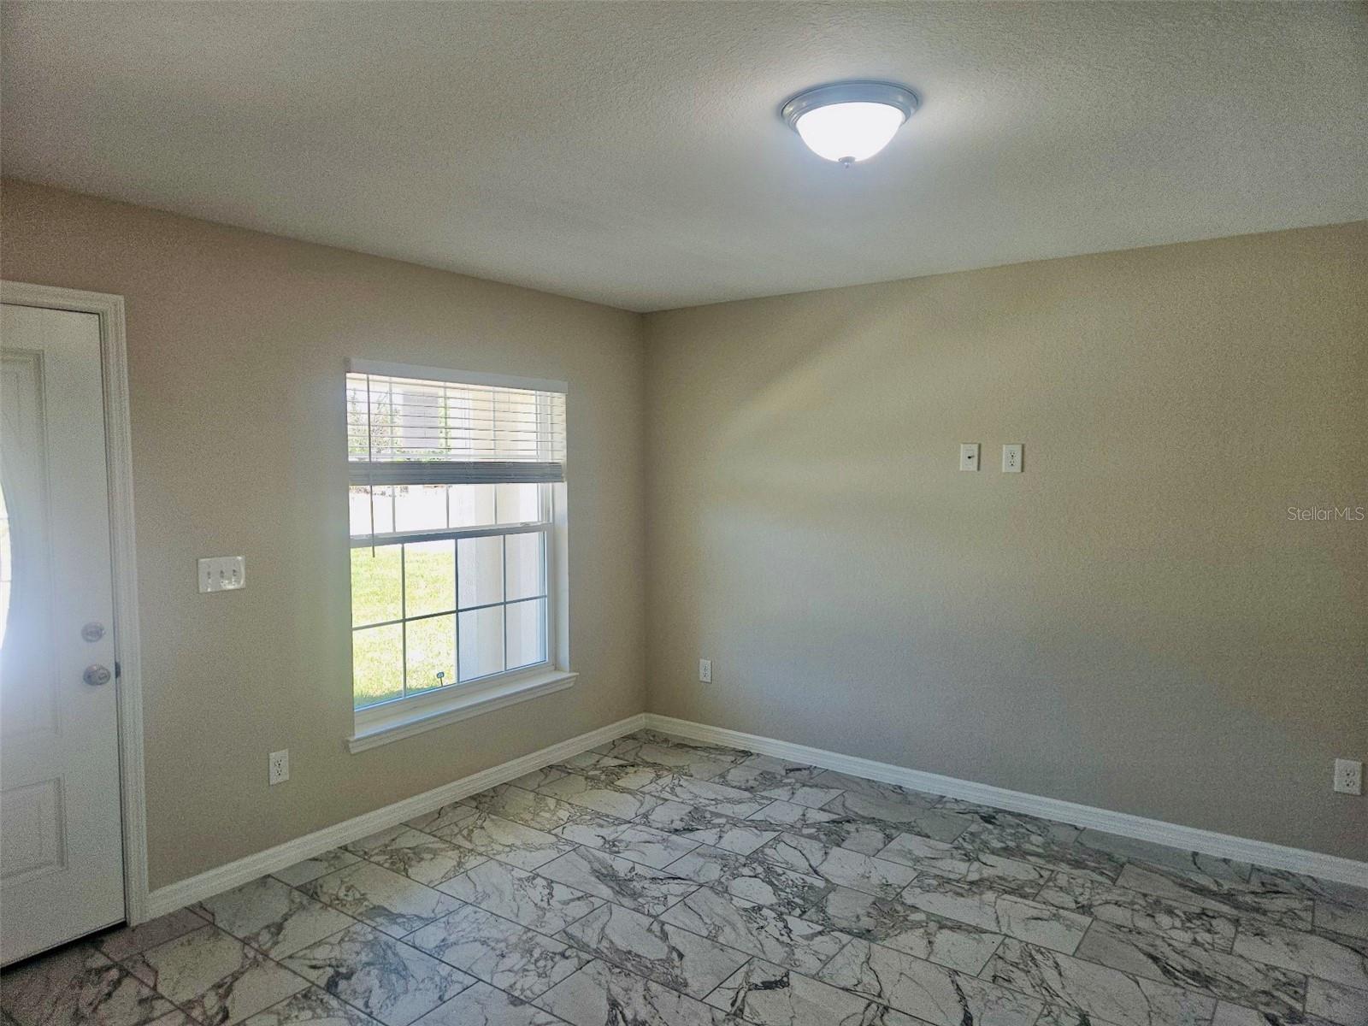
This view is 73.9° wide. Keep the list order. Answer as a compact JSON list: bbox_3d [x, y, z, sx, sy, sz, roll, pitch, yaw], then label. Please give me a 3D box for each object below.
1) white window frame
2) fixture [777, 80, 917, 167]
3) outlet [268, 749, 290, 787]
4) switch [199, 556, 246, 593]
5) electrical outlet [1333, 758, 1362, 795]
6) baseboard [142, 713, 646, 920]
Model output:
[{"bbox_3d":[-1.029,0.152,4.308,0.140,1.625,1.377,2,4,36],"label":"white window frame"},{"bbox_3d":[0.405,-0.918,2.224,0.330,0.142,0.330,0,3,0],"label":"fixture"},{"bbox_3d":[-1.570,0.991,3.538,0.010,0.124,0.078,2,4,36],"label":"outlet"},{"bbox_3d":[-1.687,0.226,3.332,0.016,0.121,0.167,2,4,36],"label":"switch"},{"bbox_3d":[2.475,0.984,3.384,0.078,0.124,0.010,2,4,36],"label":"electrical outlet"},{"bbox_3d":[-1.044,1.302,4.271,0.015,0.090,2.771,2,4,36],"label":"baseboard"}]

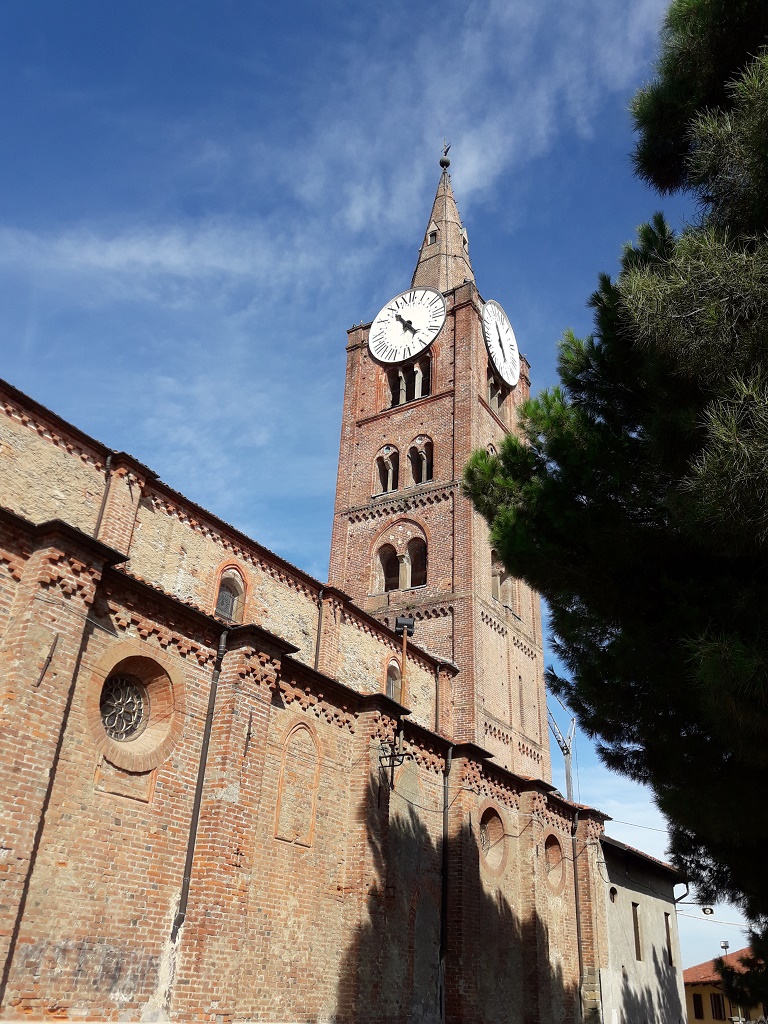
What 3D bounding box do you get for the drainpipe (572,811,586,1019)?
[{"bbox_3d":[6.064,12.321,25.523,0.200,5.800,0.130,-15,-34,29],"label":"drainpipe"}]

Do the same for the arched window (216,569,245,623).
[{"bbox_3d":[-4.129,2.278,21.888,0.300,1.580,1.000,-15,-34,29],"label":"arched window"}]

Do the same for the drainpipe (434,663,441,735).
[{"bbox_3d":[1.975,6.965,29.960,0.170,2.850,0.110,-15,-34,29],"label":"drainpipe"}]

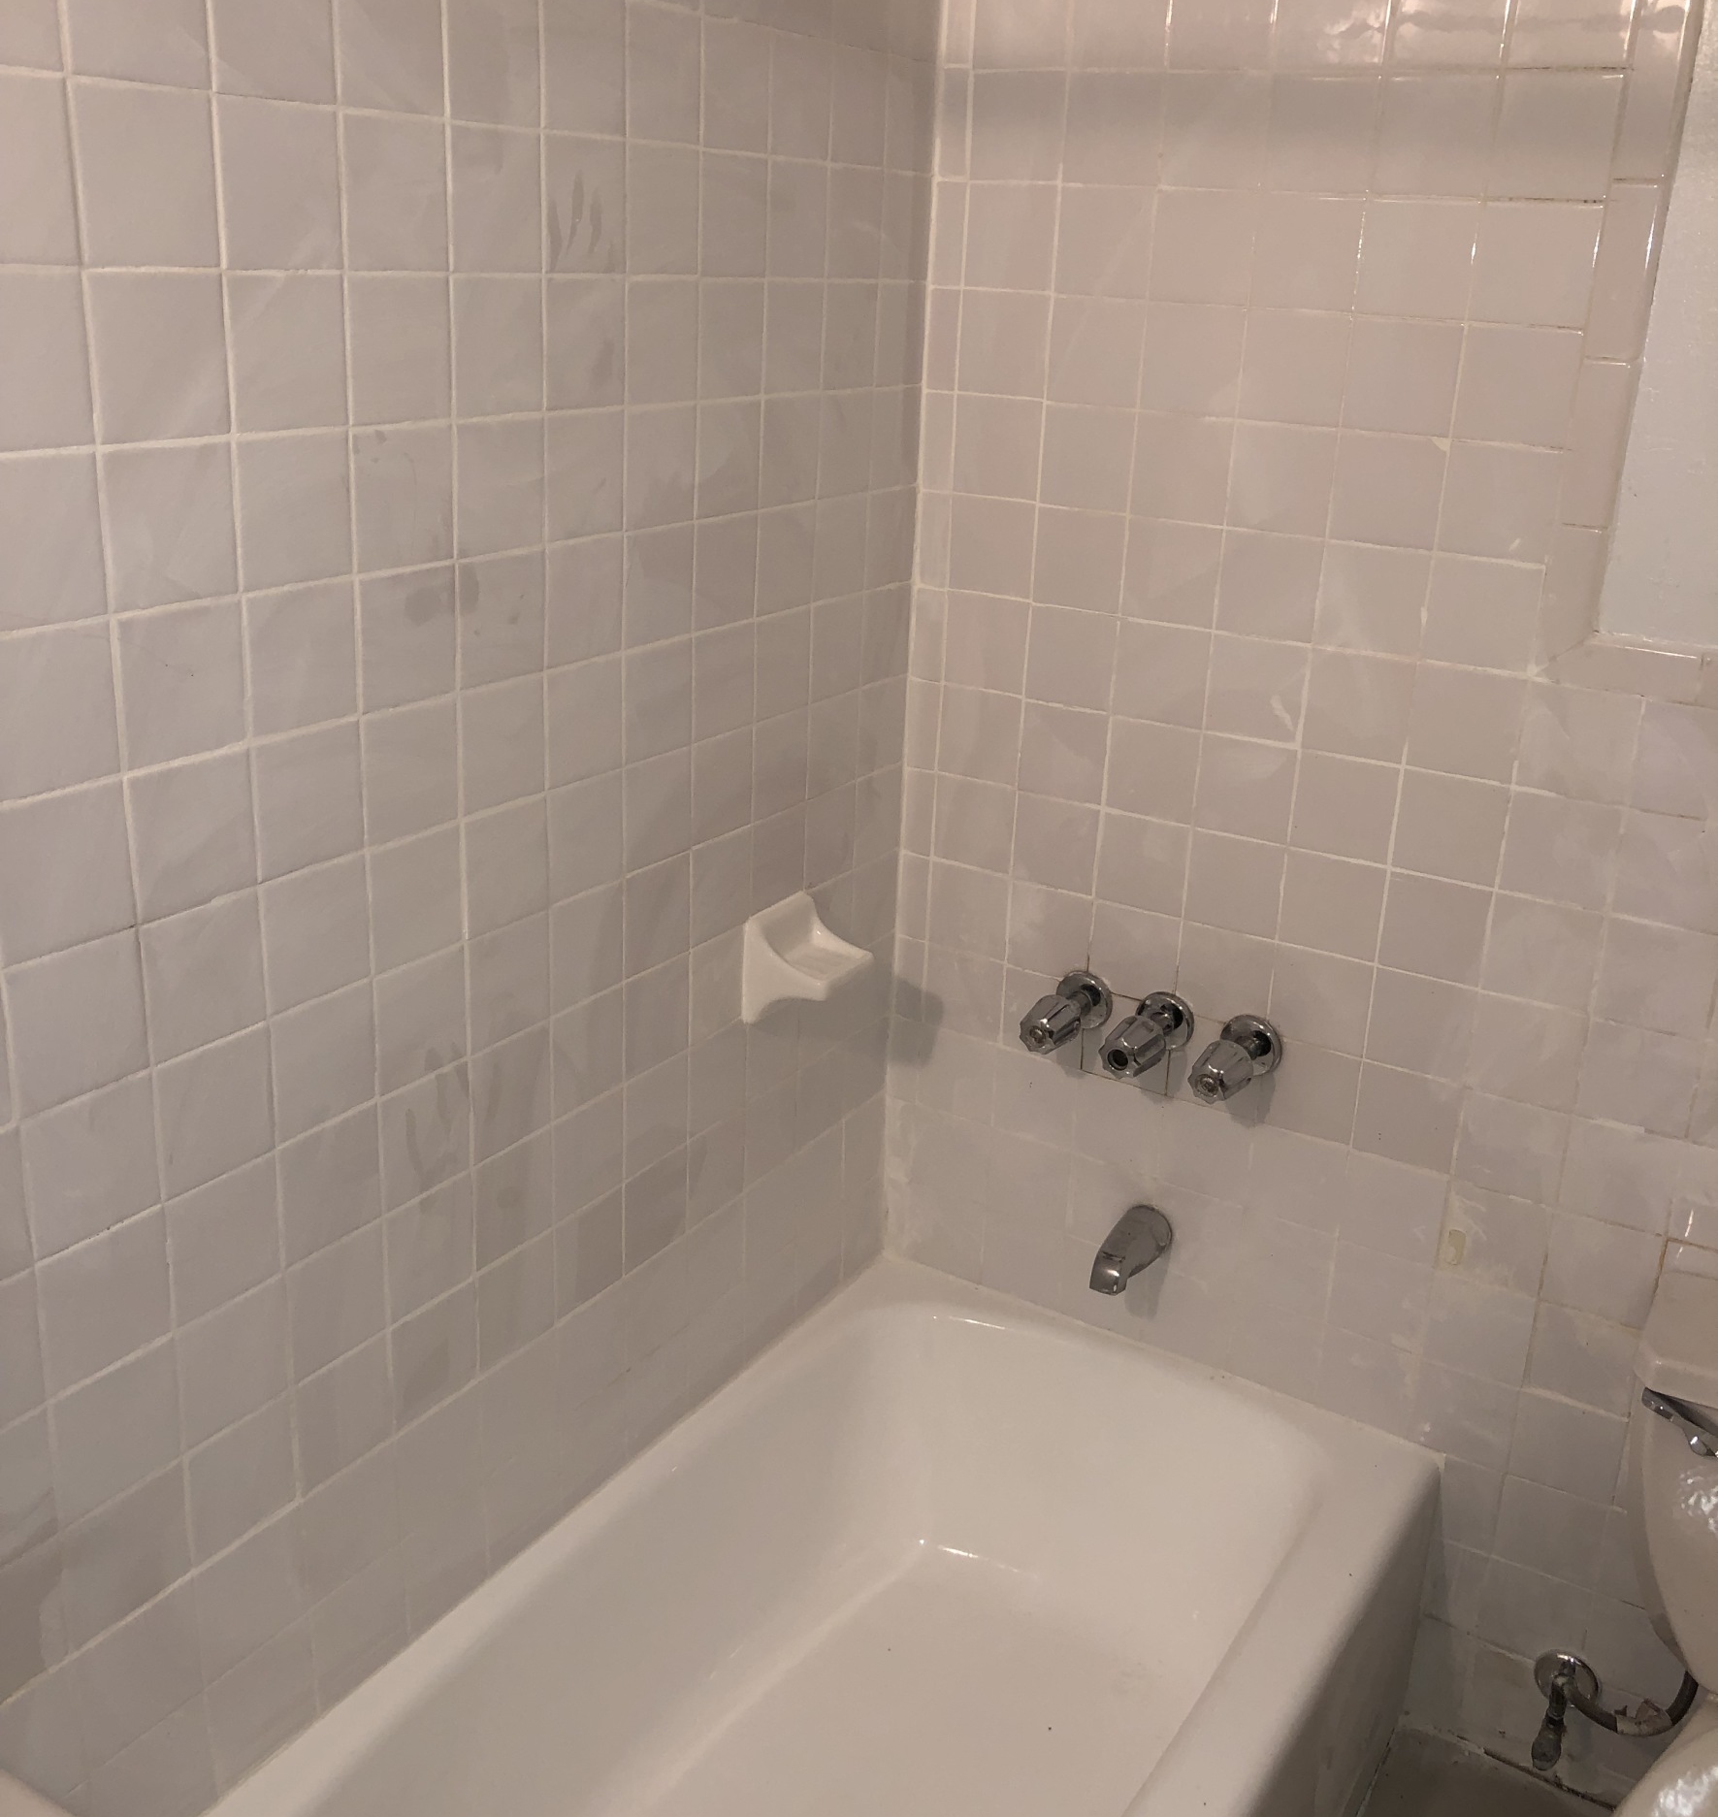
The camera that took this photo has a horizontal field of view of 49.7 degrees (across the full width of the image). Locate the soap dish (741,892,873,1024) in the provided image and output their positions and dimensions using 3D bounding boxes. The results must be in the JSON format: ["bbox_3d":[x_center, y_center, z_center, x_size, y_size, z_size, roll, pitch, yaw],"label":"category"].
[{"bbox_3d":[-0.051,0.064,2.017,0.098,0.120,0.115,14,22,28],"label":"soap dish"}]

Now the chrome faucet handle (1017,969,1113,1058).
[{"bbox_3d":[0.233,0.126,2.121,0.070,0.070,0.129,15,23,30],"label":"chrome faucet handle"}]

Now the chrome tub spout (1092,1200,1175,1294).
[{"bbox_3d":[0.311,0.403,2.164,0.063,0.072,0.118,15,23,30],"label":"chrome tub spout"}]

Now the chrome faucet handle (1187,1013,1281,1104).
[{"bbox_3d":[0.405,0.170,2.018,0.070,0.070,0.129,15,23,30],"label":"chrome faucet handle"}]

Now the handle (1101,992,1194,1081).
[{"bbox_3d":[0.319,0.147,2.069,0.070,0.070,0.129,15,23,30],"label":"handle"}]

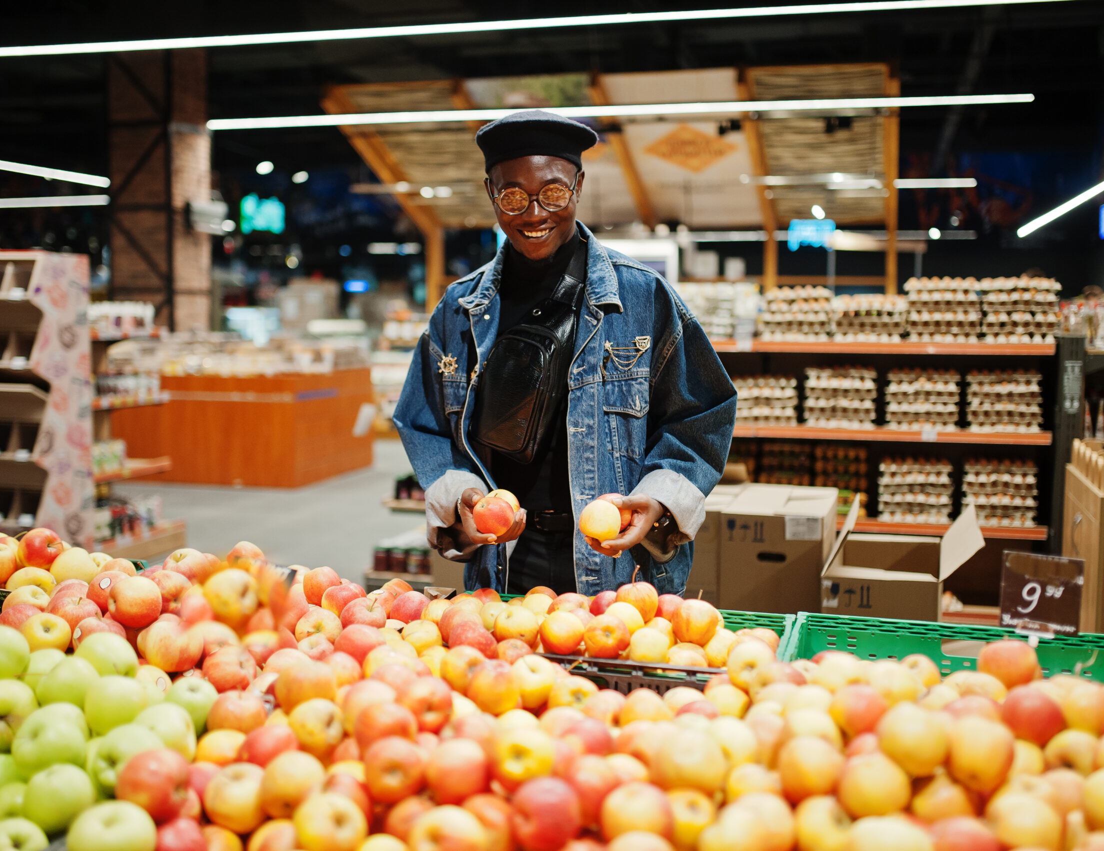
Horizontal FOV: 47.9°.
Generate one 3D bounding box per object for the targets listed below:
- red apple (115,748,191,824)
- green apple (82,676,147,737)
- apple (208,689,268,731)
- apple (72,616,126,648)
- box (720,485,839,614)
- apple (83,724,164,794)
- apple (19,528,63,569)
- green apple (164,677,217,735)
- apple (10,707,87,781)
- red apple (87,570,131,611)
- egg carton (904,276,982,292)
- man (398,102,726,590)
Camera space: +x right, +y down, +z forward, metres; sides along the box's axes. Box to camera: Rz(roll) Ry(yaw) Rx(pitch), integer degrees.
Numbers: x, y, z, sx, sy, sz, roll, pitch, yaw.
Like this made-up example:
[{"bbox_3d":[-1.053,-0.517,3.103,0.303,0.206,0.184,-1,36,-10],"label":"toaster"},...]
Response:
[{"bbox_3d":[-0.409,0.368,1.275,0.077,0.072,0.077,0,5,0],"label":"red apple"},{"bbox_3d":[-0.551,0.354,1.570,0.077,0.071,0.077,-1,5,-20],"label":"green apple"},{"bbox_3d":[-0.396,0.364,1.570,0.076,0.068,0.076,2,5,15],"label":"apple"},{"bbox_3d":[-0.659,0.315,1.810,0.075,0.068,0.075,2,5,15],"label":"apple"},{"bbox_3d":[0.782,0.437,4.207,0.320,0.370,0.630,2,6,17],"label":"box"},{"bbox_3d":[-0.470,0.368,1.370,0.078,0.073,0.078,-1,5,-19],"label":"apple"},{"bbox_3d":[-0.888,0.214,2.160,0.073,0.069,0.073,-2,5,-22],"label":"apple"},{"bbox_3d":[-0.475,0.371,1.640,0.071,0.070,0.071,-1,5,-16],"label":"green apple"},{"bbox_3d":[-0.566,0.356,1.400,0.080,0.074,0.080,2,5,14],"label":"apple"},{"bbox_3d":[-0.724,0.274,2.040,0.073,0.068,0.073,-1,5,-20],"label":"red apple"},{"bbox_3d":[1.685,-0.610,5.360,0.300,0.068,0.300,2,5,14],"label":"egg carton"},{"bbox_3d":[0.030,0.317,2.422,0.650,1.838,0.480,1,5,7],"label":"man"}]

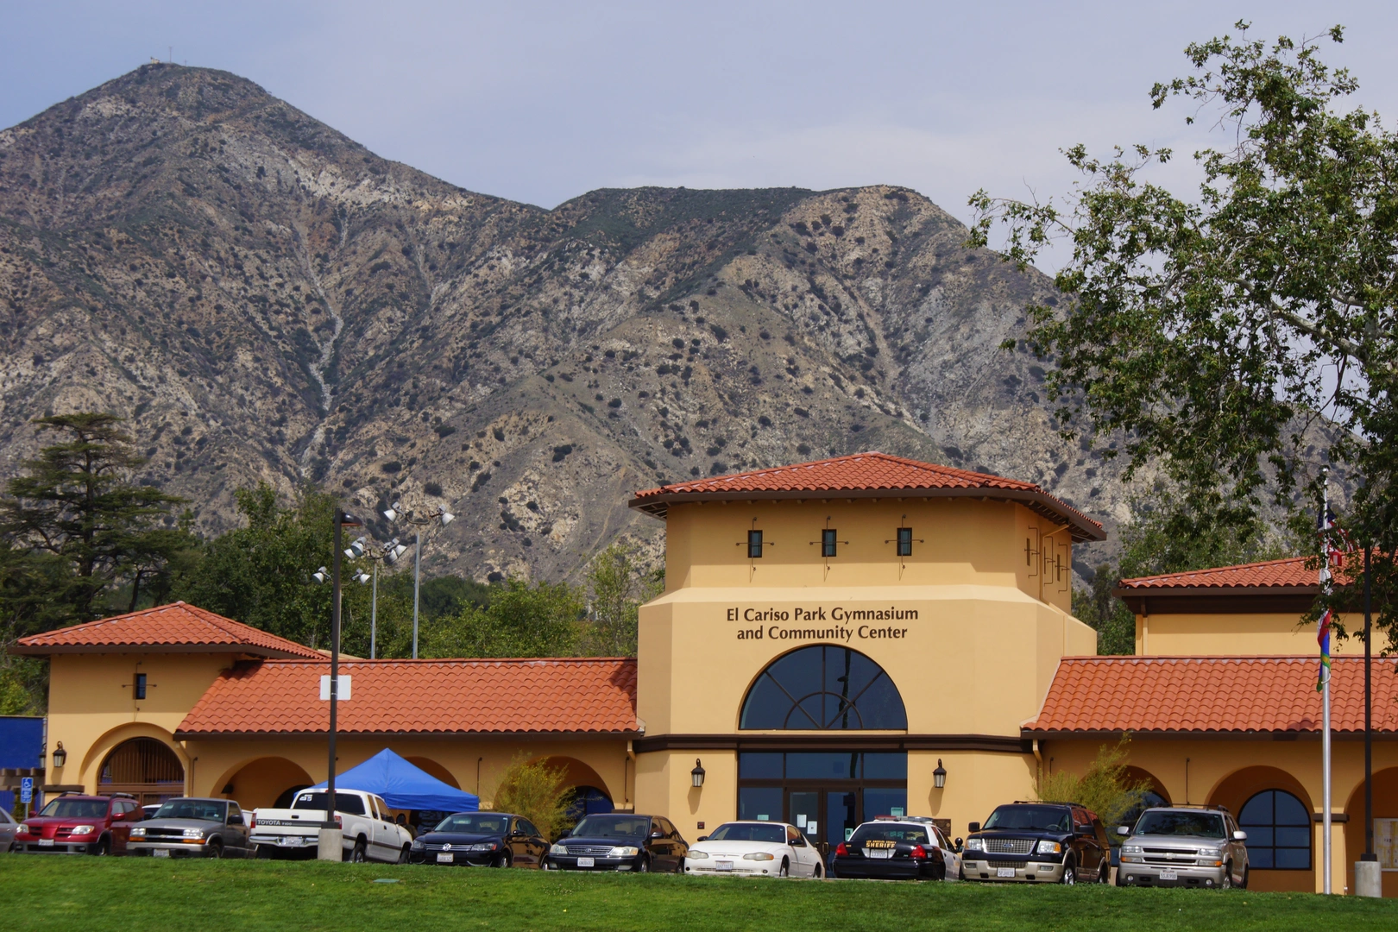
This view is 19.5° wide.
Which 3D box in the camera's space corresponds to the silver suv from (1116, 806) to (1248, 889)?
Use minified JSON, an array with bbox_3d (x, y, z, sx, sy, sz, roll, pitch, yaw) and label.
[{"bbox_3d":[9.160,7.341,76.551,2.000,1.930,5.050,0,-7,14],"label":"silver suv"}]

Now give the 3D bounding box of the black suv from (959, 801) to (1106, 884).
[{"bbox_3d":[6.455,7.364,77.603,2.000,1.970,5.230,0,-7,17],"label":"black suv"}]

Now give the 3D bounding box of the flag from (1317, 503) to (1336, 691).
[{"bbox_3d":[14.096,2.978,91.647,0.450,4.215,0.350,-1,-7,16],"label":"flag"}]

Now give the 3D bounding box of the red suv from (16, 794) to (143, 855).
[{"bbox_3d":[-12.384,7.423,81.946,1.750,1.680,4.550,1,-7,9],"label":"red suv"}]

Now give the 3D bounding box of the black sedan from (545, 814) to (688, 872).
[{"bbox_3d":[-1.503,7.455,78.661,1.820,1.460,4.870,0,-7,14],"label":"black sedan"}]

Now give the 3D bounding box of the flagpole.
[{"bbox_3d":[14.066,4.973,91.400,0.170,9.751,0.170,-1,-7,16],"label":"flagpole"}]

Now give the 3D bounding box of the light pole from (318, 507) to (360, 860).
[{"bbox_3d":[-6.800,4.315,77.287,0.580,7.010,1.080,-1,-7,14],"label":"light pole"}]

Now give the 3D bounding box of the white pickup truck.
[{"bbox_3d":[-7.178,7.313,80.595,1.910,1.730,5.310,0,-7,12],"label":"white pickup truck"}]

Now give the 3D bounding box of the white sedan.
[{"bbox_3d":[1.087,7.443,77.440,1.845,1.400,5.030,0,-7,14],"label":"white sedan"}]

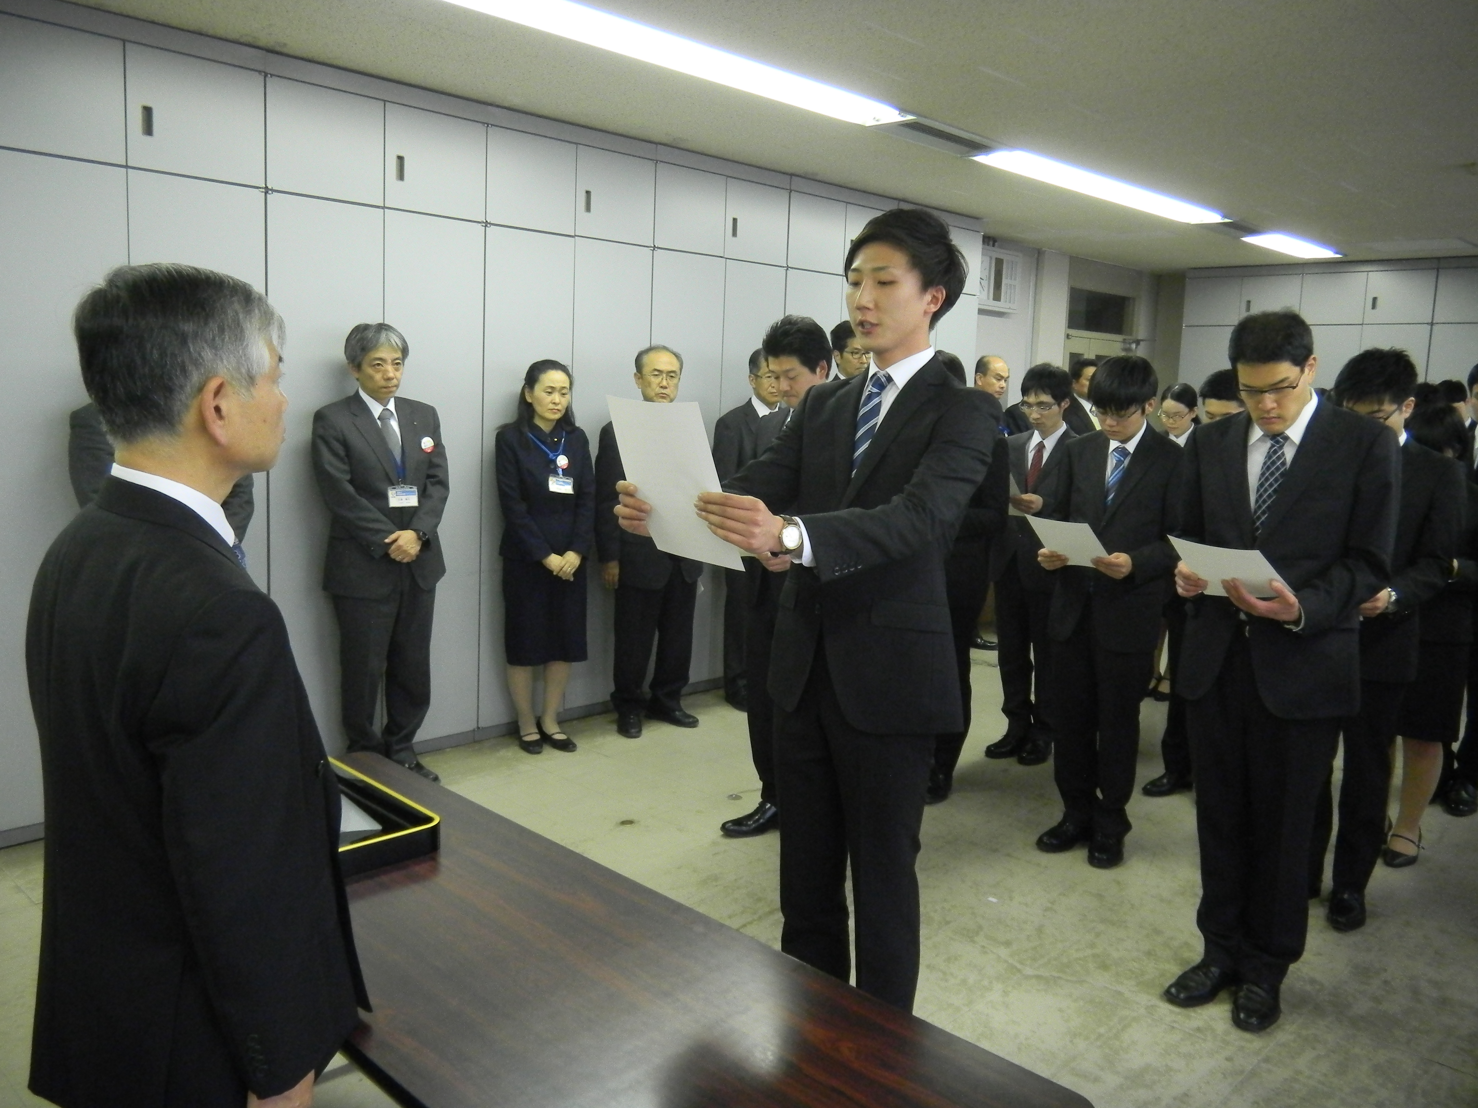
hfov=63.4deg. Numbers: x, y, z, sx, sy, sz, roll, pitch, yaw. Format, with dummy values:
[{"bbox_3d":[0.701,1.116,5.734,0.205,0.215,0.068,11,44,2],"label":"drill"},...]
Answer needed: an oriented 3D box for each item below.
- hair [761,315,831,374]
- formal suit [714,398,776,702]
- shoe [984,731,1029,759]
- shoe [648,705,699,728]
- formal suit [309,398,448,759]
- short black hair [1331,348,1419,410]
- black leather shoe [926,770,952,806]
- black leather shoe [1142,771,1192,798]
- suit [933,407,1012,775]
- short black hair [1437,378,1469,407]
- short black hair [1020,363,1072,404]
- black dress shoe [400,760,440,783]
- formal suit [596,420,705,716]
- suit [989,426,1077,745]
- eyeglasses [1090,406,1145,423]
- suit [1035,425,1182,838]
[{"bbox_3d":[0.195,-0.696,3.992,0.240,0.195,0.190,-21,22,-41],"label":"hair"},{"bbox_3d":[0.115,-0.024,5.854,0.500,1.470,0.320,-5,11,-42],"label":"formal suit"},{"bbox_3d":[1.175,0.805,5.134,0.285,0.105,0.105,-3,9,-35],"label":"shoe"},{"bbox_3d":[-0.293,0.709,5.428,0.285,0.105,0.105,8,9,36],"label":"shoe"},{"bbox_3d":[-1.323,0.114,4.392,0.530,1.420,0.330,-5,10,-43],"label":"formal suit"},{"bbox_3d":[1.881,-0.512,3.526,0.190,0.185,0.245,11,25,44],"label":"short black hair"},{"bbox_3d":[0.765,0.895,4.683,0.105,0.110,0.285,9,10,37],"label":"black leather shoe"},{"bbox_3d":[1.768,0.913,4.888,0.285,0.110,0.105,-2,9,-32],"label":"black leather shoe"},{"bbox_3d":[0.754,0.198,4.638,0.380,1.440,0.510,-5,11,-44],"label":"suit"},{"bbox_3d":[4.145,-0.923,6.950,0.220,0.190,0.175,-16,19,-42],"label":"short black hair"},{"bbox_3d":[1.304,-0.719,5.084,0.235,0.185,0.185,-18,20,-42],"label":"short black hair"},{"bbox_3d":[-1.222,0.797,4.508,0.285,0.105,0.105,9,10,42],"label":"black dress shoe"},{"bbox_3d":[-0.360,0.038,5.308,0.520,1.400,0.310,-3,9,-36],"label":"formal suit"},{"bbox_3d":[1.250,0.141,5.045,0.500,1.390,0.370,9,10,43],"label":"suit"},{"bbox_3d":[1.242,-0.458,3.902,0.140,0.045,0.140,11,31,44],"label":"eyeglasses"},{"bbox_3d":[1.210,0.275,3.963,0.510,1.410,0.370,9,10,43],"label":"suit"}]

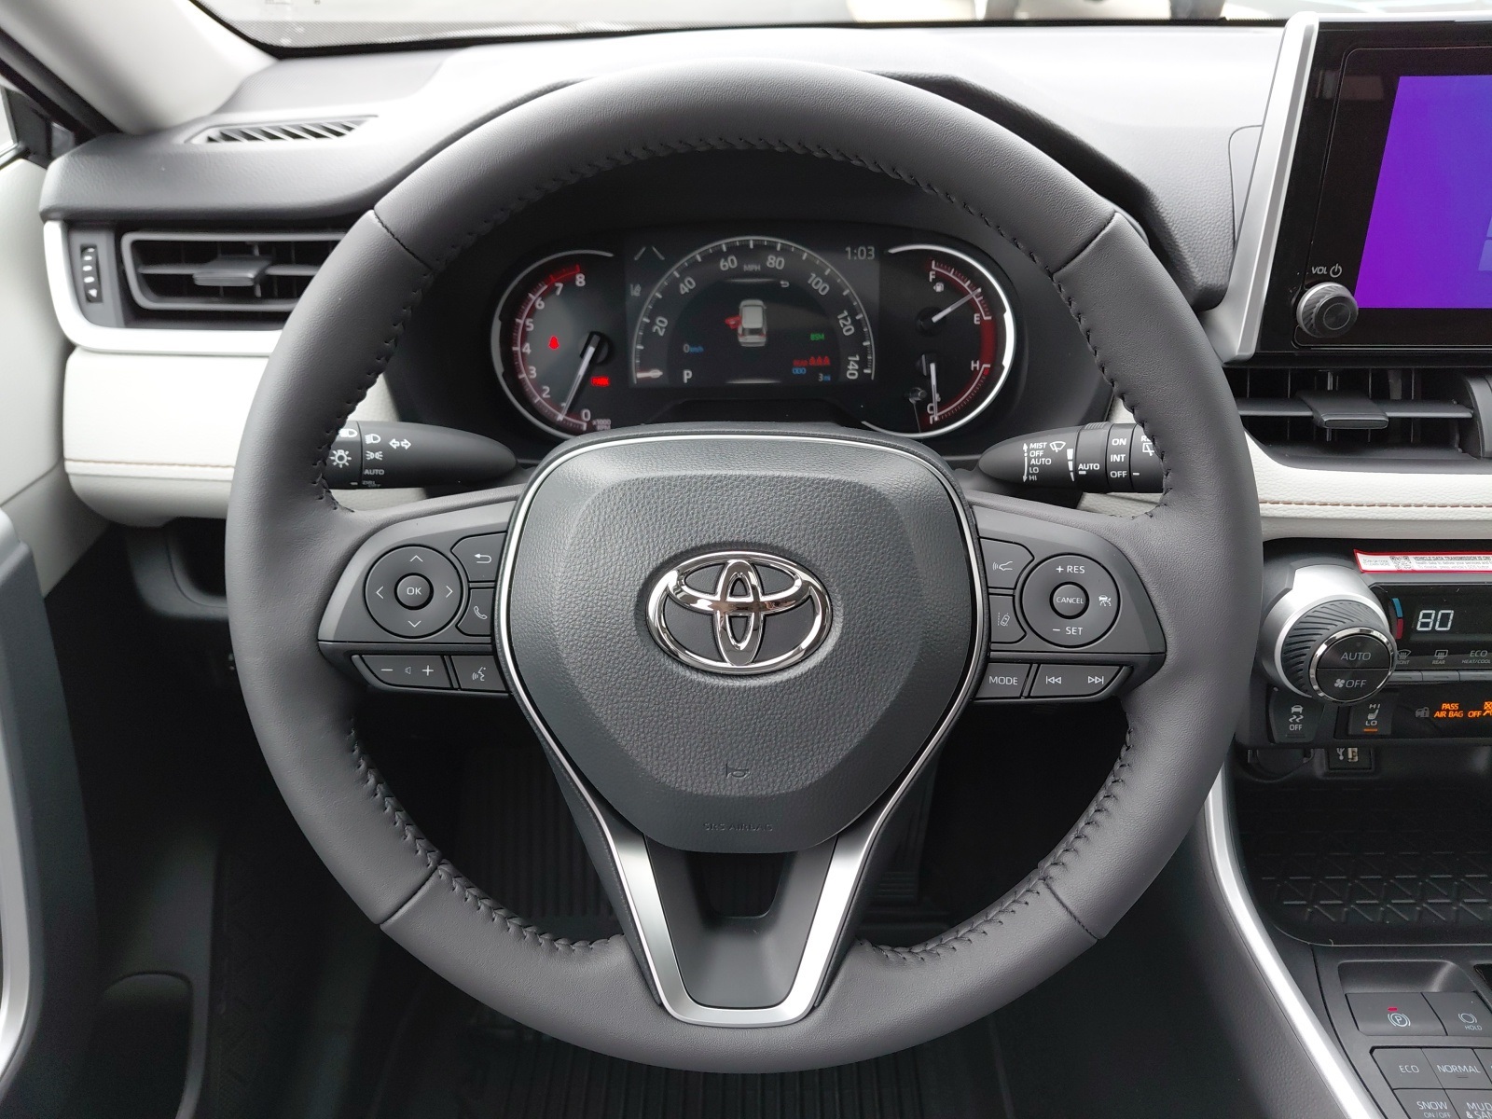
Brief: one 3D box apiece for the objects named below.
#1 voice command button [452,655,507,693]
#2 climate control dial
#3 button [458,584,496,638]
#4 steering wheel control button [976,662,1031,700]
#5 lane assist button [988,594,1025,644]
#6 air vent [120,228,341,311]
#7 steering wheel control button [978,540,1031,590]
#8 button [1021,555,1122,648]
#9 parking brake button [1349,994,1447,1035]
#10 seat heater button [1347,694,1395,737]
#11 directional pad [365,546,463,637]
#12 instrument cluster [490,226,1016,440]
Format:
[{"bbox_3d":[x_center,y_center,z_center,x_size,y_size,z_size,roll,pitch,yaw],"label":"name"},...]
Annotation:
[{"bbox_3d":[-0.101,0.043,0.408,0.020,0.014,0.006,0,15,0],"label":"voice command button"},{"bbox_3d":[0.282,0.043,0.516,0.060,0.061,0.036,0,24,0],"label":"climate control dial"},{"bbox_3d":[-0.100,0.019,0.401,0.013,0.020,0.006,0,13,0],"label":"button"},{"bbox_3d":[0.097,0.045,0.407,0.021,0.015,0.008,0,12,0],"label":"steering wheel control button"},{"bbox_3d":[0.096,0.021,0.396,0.013,0.019,0.008,0,12,0],"label":"lane assist button"},{"bbox_3d":[-0.266,-0.151,0.565,0.112,0.040,0.035,0,20,0],"label":"air vent"},{"bbox_3d":[0.094,0.002,0.392,0.019,0.019,0.008,0,12,0],"label":"steering wheel control button"},{"bbox_3d":[0.121,0.016,0.402,0.035,0.034,0.008,0,13,0],"label":"button"},{"bbox_3d":[0.323,0.226,0.535,0.039,0.009,0.021,0,37,0],"label":"parking brake button"},{"bbox_3d":[0.314,0.077,0.545,0.024,0.025,0.010,0,24,0],"label":"seat heater button"},{"bbox_3d":[-0.121,0.011,0.395,0.036,0.035,0.010,0,12,0],"label":"directional pad"},{"bbox_3d":[0.005,-0.139,0.662,0.314,0.128,0.042,0,11,0],"label":"instrument cluster"}]

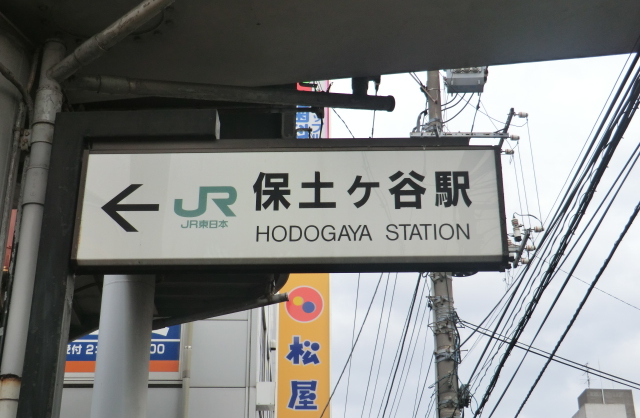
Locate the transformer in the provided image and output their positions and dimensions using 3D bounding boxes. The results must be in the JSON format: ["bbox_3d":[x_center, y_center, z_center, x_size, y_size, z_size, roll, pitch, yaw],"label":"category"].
[{"bbox_3d":[2.453,-2.203,17.352,0.680,0.480,0.380,0,-25,0],"label":"transformer"}]

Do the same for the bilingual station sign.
[{"bbox_3d":[-0.110,-0.004,3.834,1.610,0.500,0.100,-1,-25,2],"label":"bilingual station sign"}]

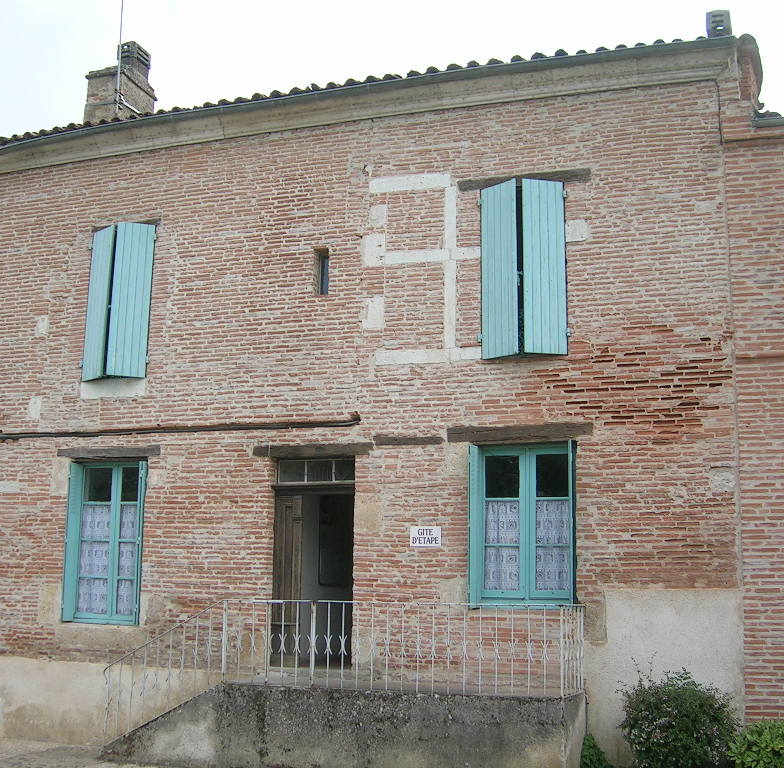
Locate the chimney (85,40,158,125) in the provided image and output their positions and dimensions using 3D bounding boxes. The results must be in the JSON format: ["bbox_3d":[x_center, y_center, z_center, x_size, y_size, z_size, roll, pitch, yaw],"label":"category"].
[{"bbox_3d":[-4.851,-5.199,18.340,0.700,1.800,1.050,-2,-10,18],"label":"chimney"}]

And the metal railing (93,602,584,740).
[{"bbox_3d":[-0.660,3.371,11.993,5.600,1.750,0.900,-2,-10,18],"label":"metal railing"}]

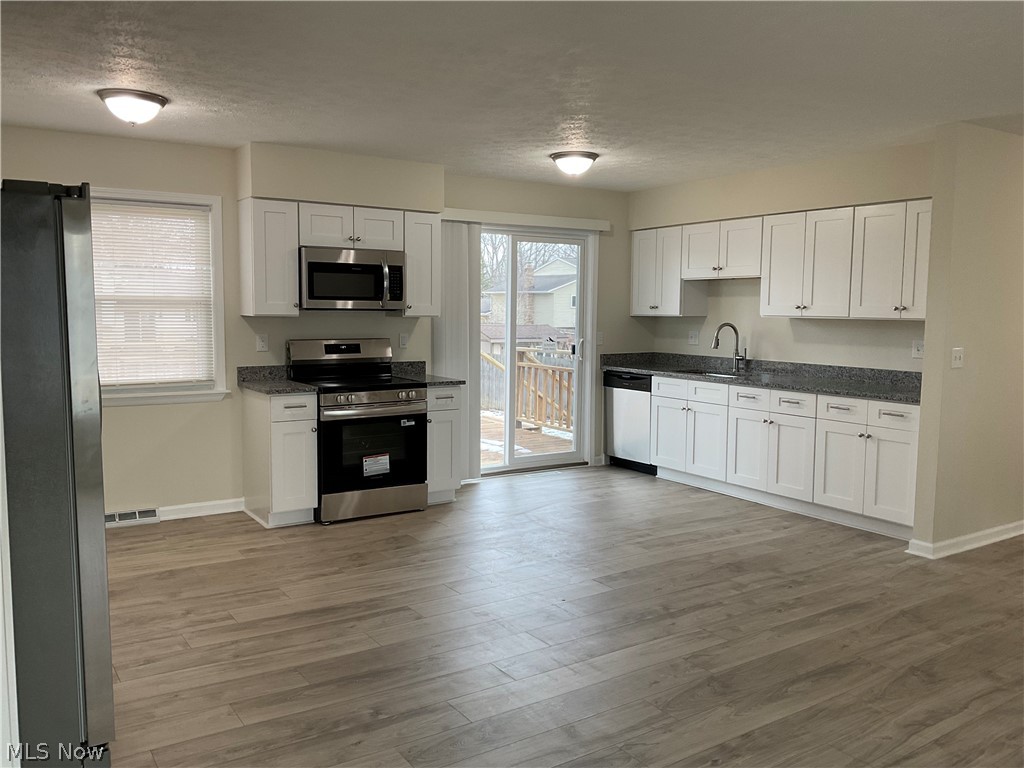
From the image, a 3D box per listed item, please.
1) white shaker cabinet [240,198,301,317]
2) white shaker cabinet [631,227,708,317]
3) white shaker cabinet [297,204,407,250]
[{"bbox_3d":[-1.632,-0.838,5.770,0.308,0.757,0.321,-3,6,-34],"label":"white shaker cabinet"},{"bbox_3d":[1.383,-0.978,7.526,0.321,0.757,0.617,-3,6,-34],"label":"white shaker cabinet"},{"bbox_3d":[-1.182,-1.091,6.047,0.770,0.297,0.321,-3,6,-34],"label":"white shaker cabinet"}]

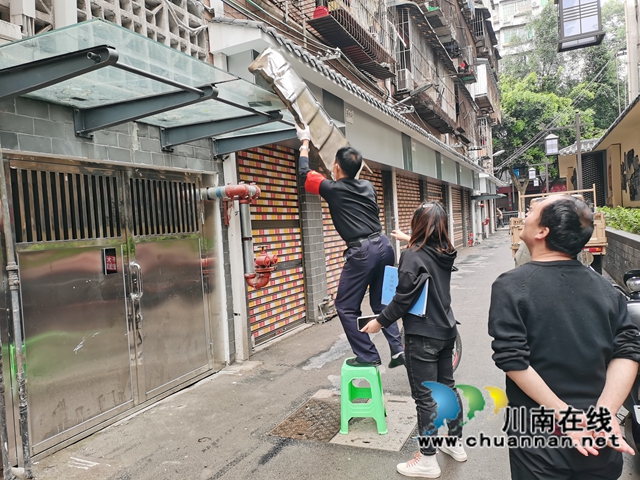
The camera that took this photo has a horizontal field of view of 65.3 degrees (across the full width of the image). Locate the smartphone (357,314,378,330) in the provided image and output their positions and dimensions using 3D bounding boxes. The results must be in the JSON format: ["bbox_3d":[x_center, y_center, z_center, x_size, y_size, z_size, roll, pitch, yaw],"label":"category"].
[{"bbox_3d":[0.301,0.484,2.920,0.159,0.077,0.009,-8,-8,9],"label":"smartphone"}]

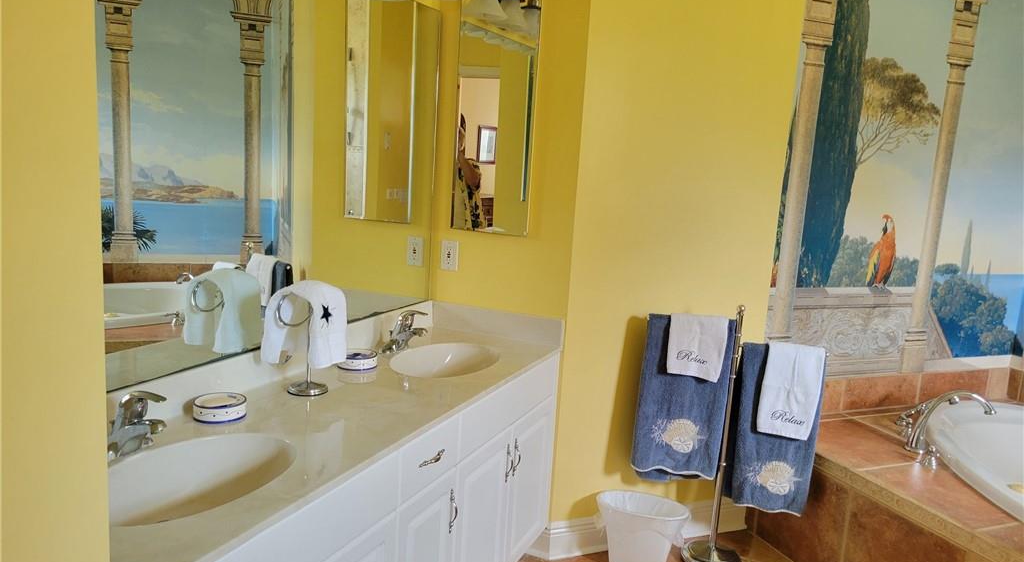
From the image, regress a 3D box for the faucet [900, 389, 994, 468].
[{"bbox_3d":[1.721,0.559,3.010,0.295,0.265,0.380,6,10,18],"label":"faucet"}]

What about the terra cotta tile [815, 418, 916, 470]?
[{"bbox_3d":[1.382,0.660,3.131,0.467,0.012,0.467,0,10,-22],"label":"terra cotta tile"}]

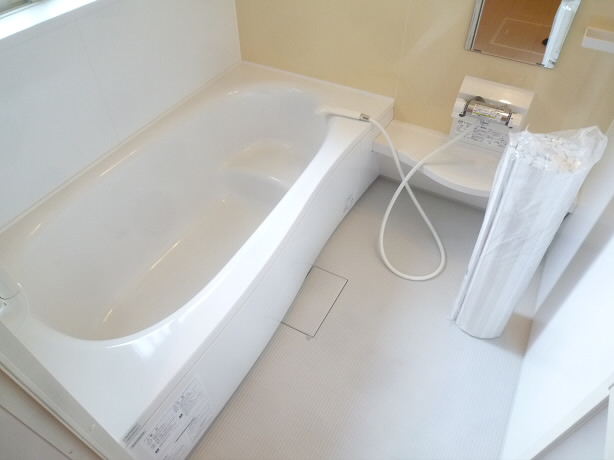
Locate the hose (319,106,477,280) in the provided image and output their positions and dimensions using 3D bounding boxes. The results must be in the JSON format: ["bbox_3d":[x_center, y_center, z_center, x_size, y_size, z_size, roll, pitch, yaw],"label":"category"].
[{"bbox_3d":[0.309,-0.186,1.747,0.650,0.460,0.460,22,51,20],"label":"hose"}]

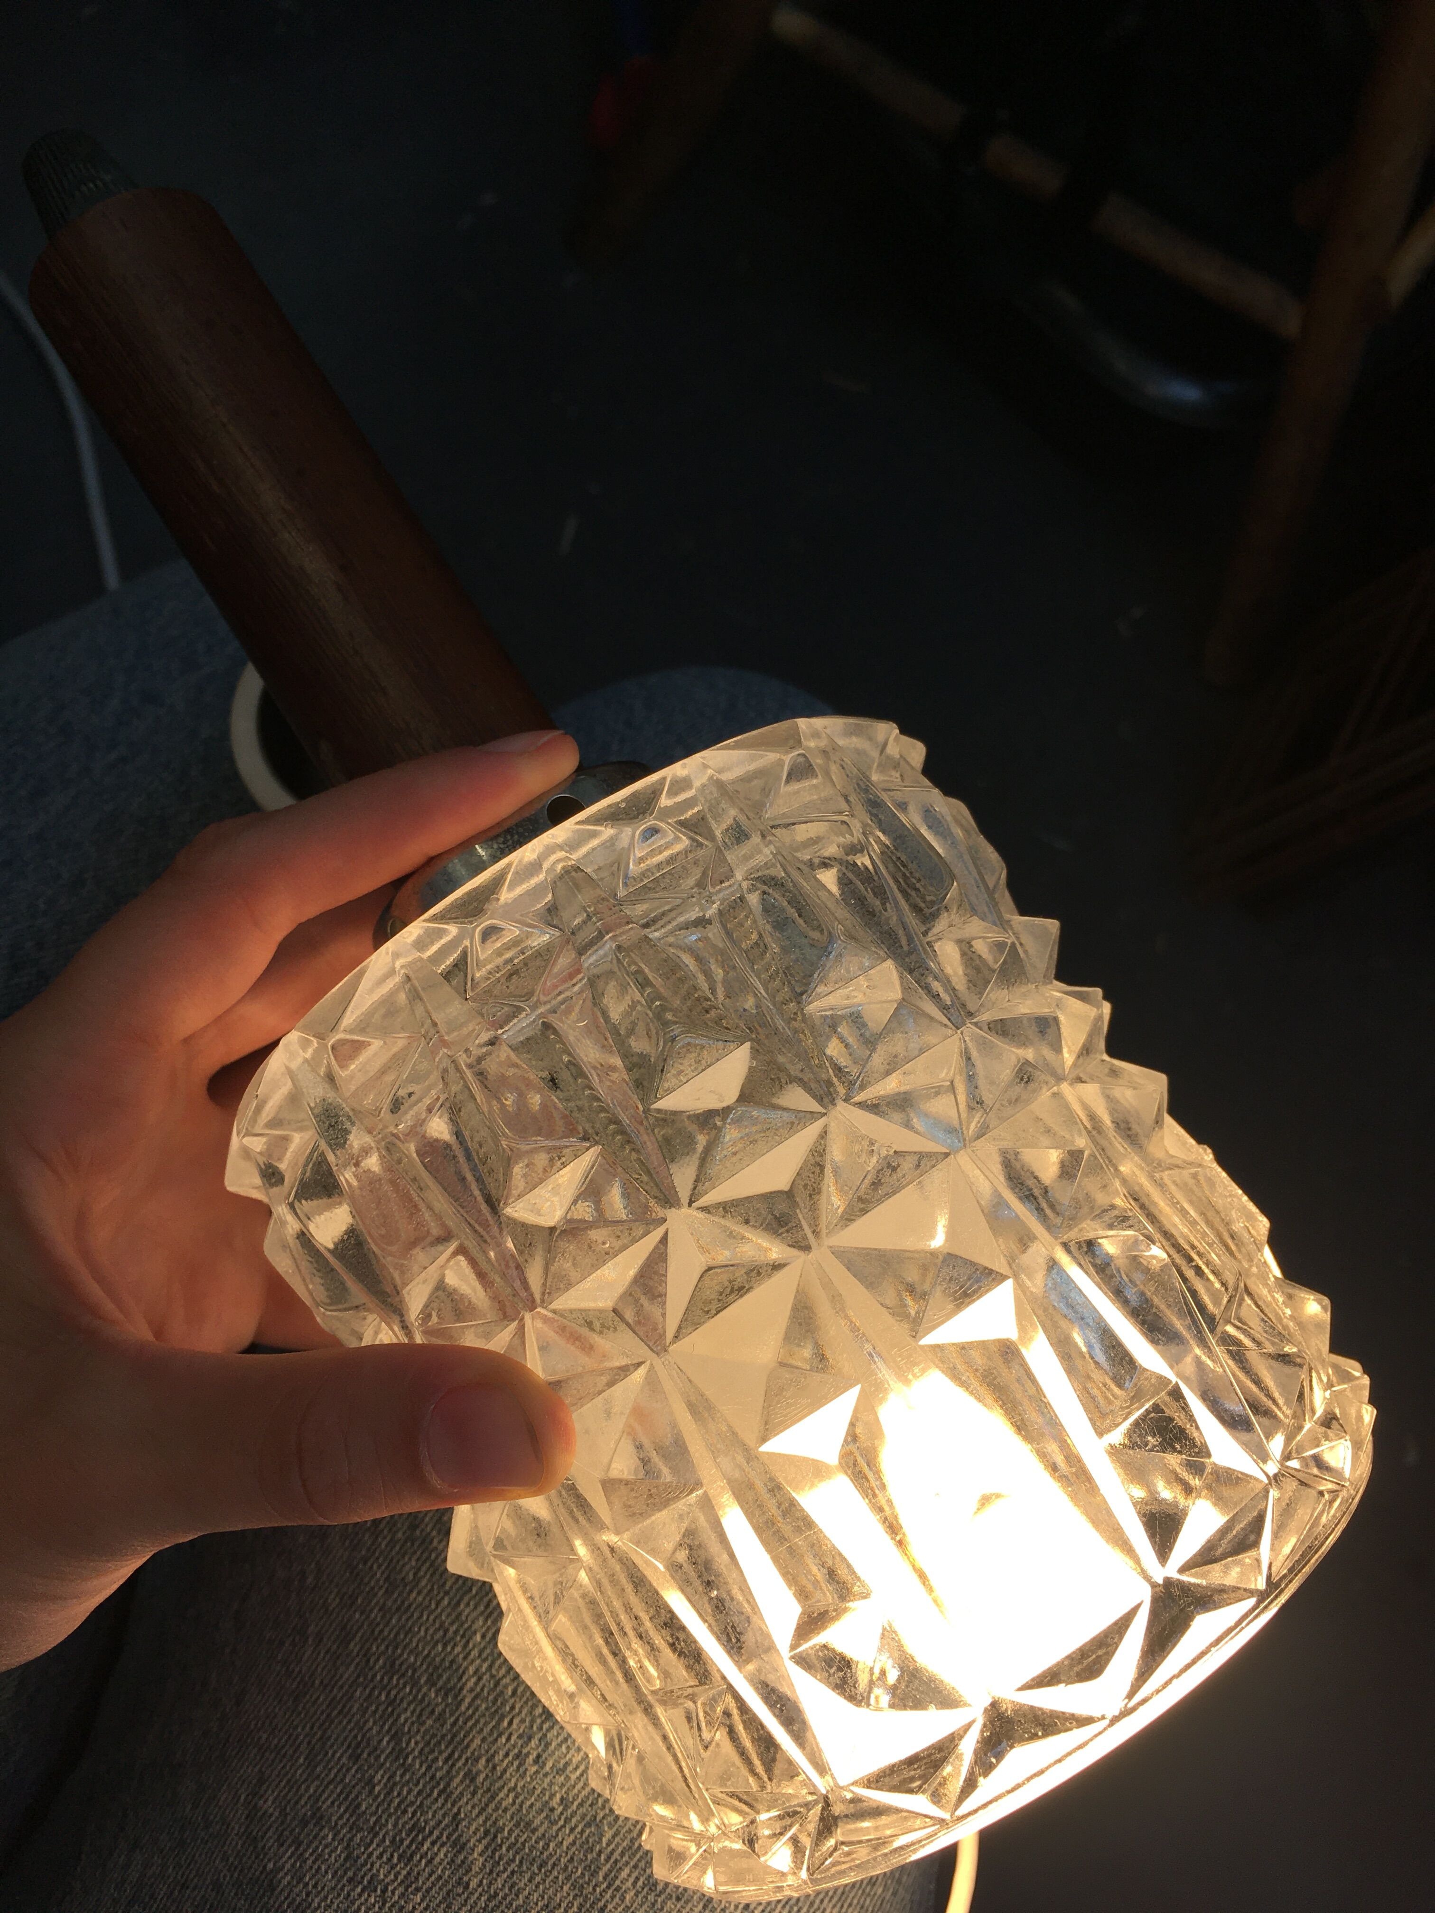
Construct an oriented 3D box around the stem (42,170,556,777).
[{"bbox_3d":[-0.071,-0.071,0.274,0.036,0.036,0.123,-33,82,0],"label":"stem"}]

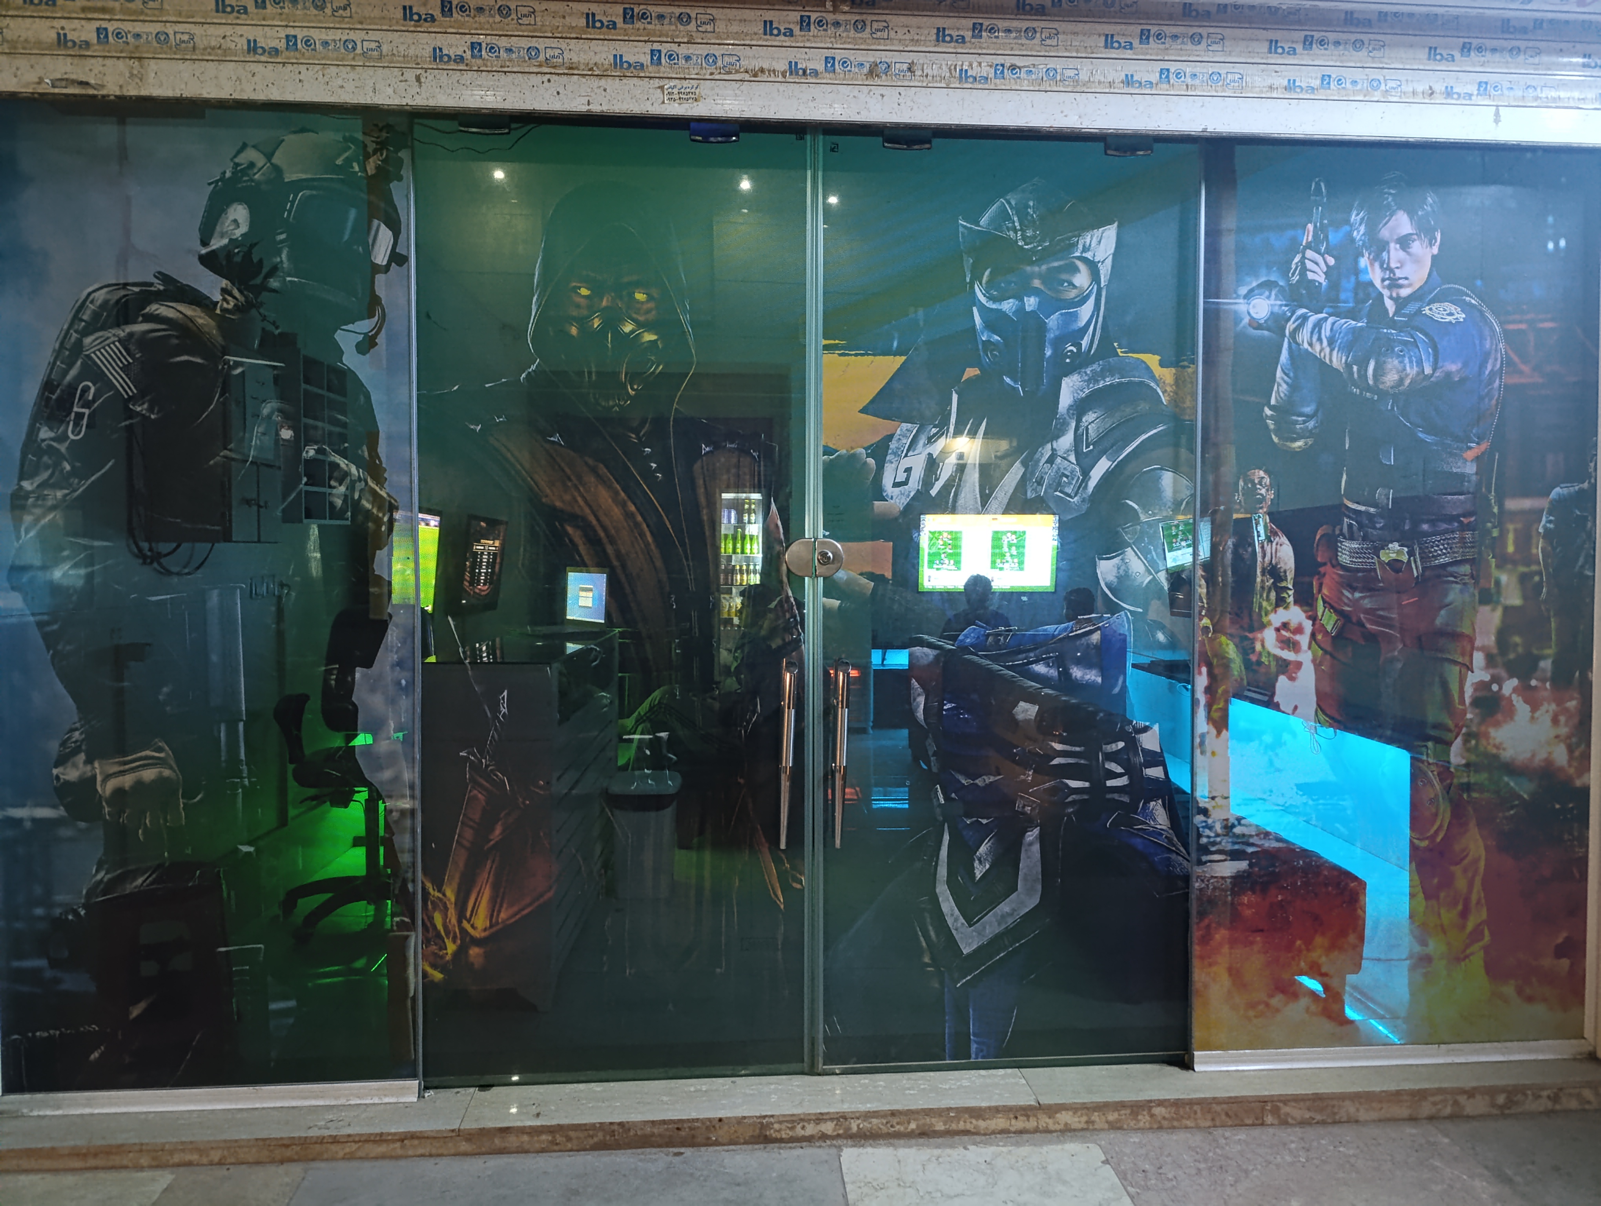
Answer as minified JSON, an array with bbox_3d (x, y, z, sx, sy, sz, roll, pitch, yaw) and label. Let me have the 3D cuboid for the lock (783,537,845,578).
[{"bbox_3d":[0.036,-0.112,2.660,0.147,0.097,0.045,0,2,-3],"label":"lock"}]

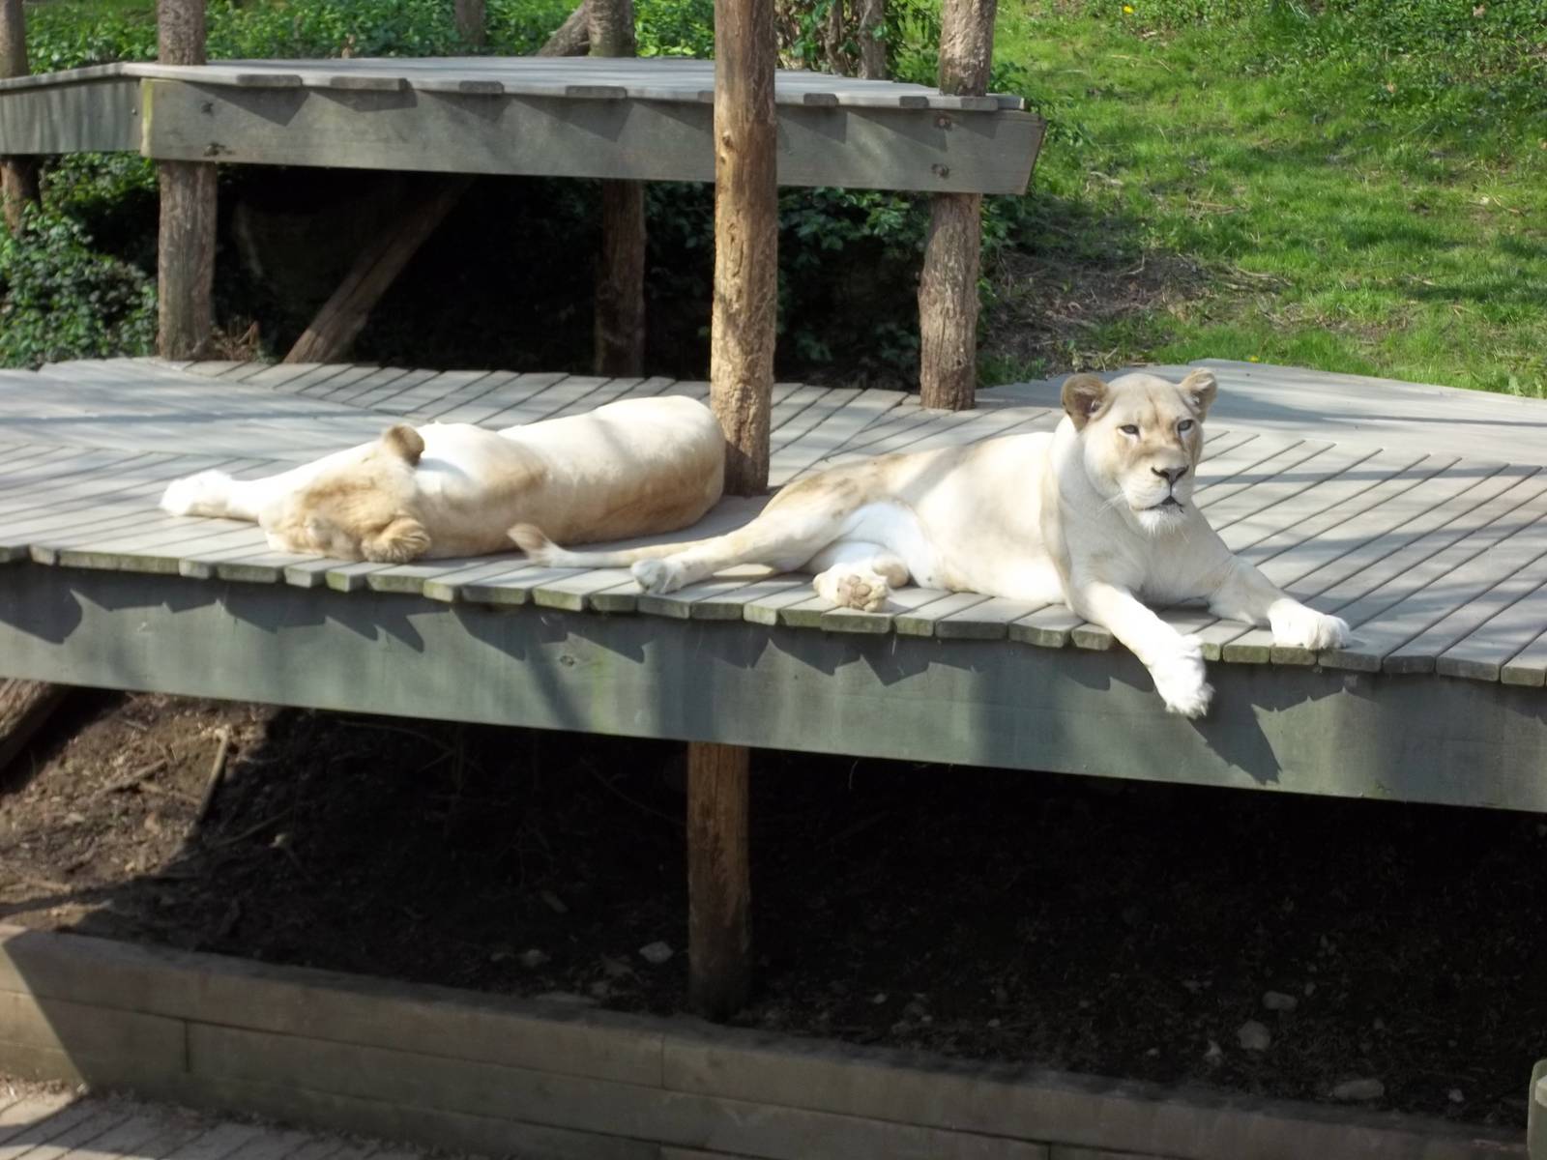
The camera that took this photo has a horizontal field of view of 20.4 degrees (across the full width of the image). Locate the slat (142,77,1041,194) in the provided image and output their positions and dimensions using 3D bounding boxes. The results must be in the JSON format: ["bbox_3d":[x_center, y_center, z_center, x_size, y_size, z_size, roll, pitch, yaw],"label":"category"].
[{"bbox_3d":[-0.567,-1.338,12.911,2.792,0.248,0.043,3,12,12],"label":"slat"}]

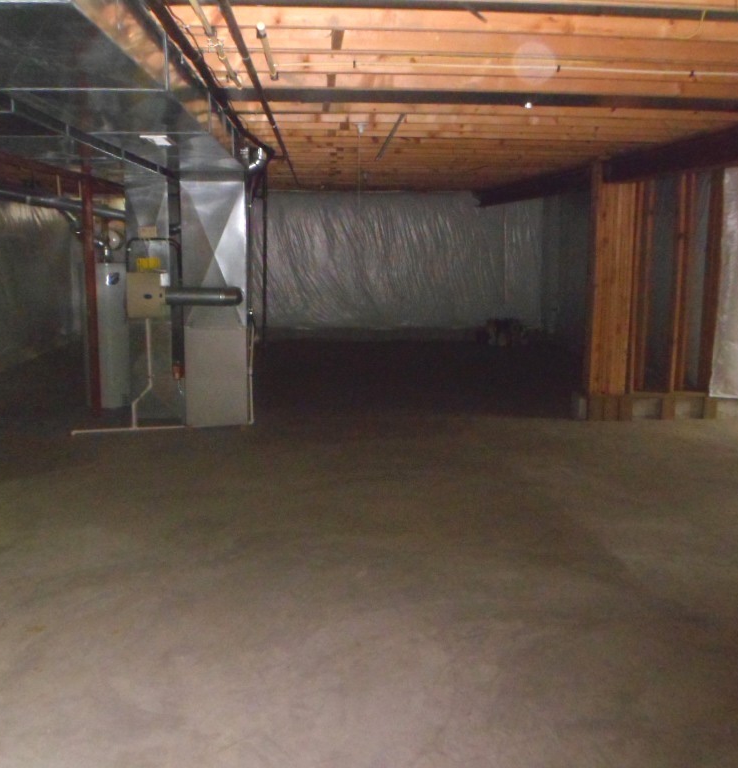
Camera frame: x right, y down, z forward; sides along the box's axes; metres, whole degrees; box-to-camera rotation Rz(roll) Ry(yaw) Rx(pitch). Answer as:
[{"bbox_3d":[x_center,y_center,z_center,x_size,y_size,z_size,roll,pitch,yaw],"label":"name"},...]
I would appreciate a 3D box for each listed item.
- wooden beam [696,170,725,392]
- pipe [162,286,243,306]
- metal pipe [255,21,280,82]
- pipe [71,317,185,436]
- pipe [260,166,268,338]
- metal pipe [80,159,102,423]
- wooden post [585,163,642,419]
[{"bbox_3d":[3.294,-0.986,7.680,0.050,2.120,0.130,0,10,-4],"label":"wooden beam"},{"bbox_3d":[-1.421,-0.750,6.857,0.680,0.160,0.180,0,10,-4],"label":"pipe"},{"bbox_3d":[-0.433,-1.417,3.463,0.030,0.035,1.020,0,10,-4],"label":"metal pipe"},{"bbox_3d":[-2.071,-0.065,6.845,0.950,0.990,0.100,-3,11,-19],"label":"pipe"},{"bbox_3d":[-0.964,-1.179,7.411,0.035,1.600,0.035,0,10,-4],"label":"pipe"},{"bbox_3d":[-2.585,-0.830,7.457,0.090,2.270,0.090,0,10,-4],"label":"metal pipe"},{"bbox_3d":[2.323,-0.858,7.587,0.380,2.400,0.150,0,10,-4],"label":"wooden post"}]

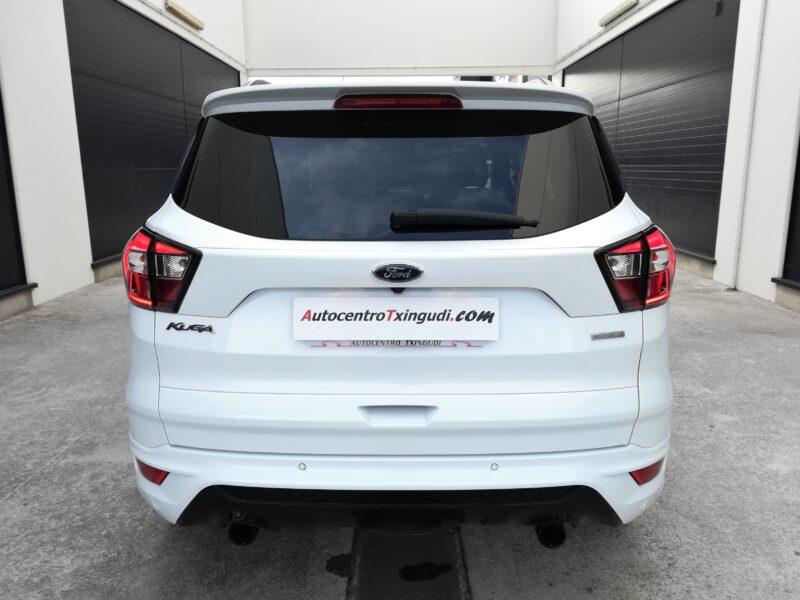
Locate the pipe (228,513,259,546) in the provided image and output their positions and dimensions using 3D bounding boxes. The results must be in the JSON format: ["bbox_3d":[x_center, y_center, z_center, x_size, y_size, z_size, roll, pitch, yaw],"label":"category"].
[{"bbox_3d":[-0.455,0.656,1.811,0.082,0.082,0.160,0,13,0],"label":"pipe"}]

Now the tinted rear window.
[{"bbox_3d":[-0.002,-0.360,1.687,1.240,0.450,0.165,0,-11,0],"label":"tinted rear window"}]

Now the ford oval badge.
[{"bbox_3d":[-0.005,-0.067,1.512,0.132,0.053,0.014,0,23,0],"label":"ford oval badge"}]

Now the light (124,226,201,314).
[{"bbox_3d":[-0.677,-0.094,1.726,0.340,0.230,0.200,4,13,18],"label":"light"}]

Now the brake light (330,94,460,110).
[{"bbox_3d":[-0.005,-0.532,1.618,0.355,0.045,0.055,0,13,0],"label":"brake light"}]

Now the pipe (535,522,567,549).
[{"bbox_3d":[0.441,0.662,1.812,0.082,0.082,0.160,0,13,0],"label":"pipe"}]

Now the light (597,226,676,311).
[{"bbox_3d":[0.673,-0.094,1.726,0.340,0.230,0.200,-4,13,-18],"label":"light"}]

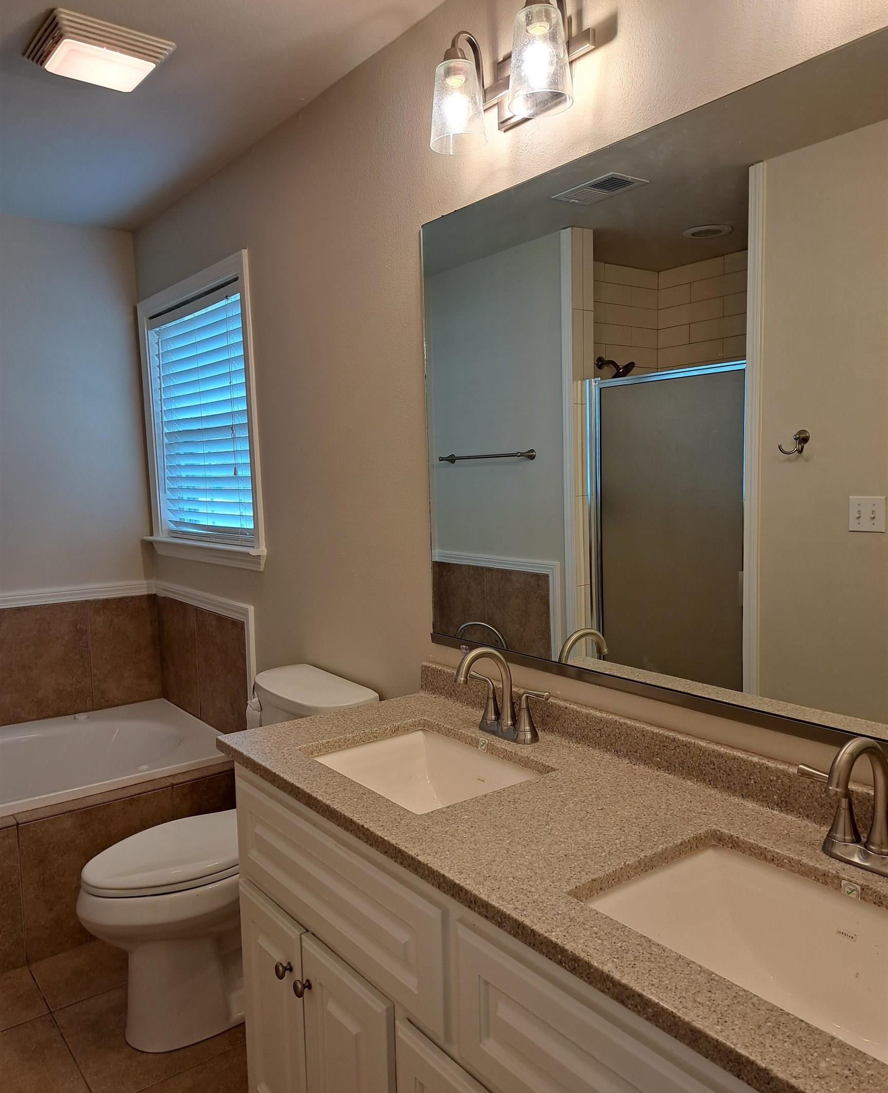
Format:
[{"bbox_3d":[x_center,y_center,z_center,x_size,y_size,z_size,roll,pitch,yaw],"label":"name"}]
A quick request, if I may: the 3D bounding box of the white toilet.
[{"bbox_3d":[-0.582,0.817,2.179,0.720,0.826,0.445,-5,7,-36],"label":"white toilet"}]

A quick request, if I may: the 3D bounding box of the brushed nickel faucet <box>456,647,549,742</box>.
[{"bbox_3d":[0.085,0.292,1.635,0.172,0.190,0.238,-5,7,-38],"label":"brushed nickel faucet"}]

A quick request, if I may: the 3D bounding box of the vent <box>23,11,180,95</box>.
[{"bbox_3d":[-0.833,-1.176,1.991,0.272,0.048,0.272,-5,7,-38],"label":"vent"}]

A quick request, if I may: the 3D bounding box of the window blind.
[{"bbox_3d":[-0.888,-0.459,3.077,0.065,0.900,0.880,-5,7,-38],"label":"window blind"}]

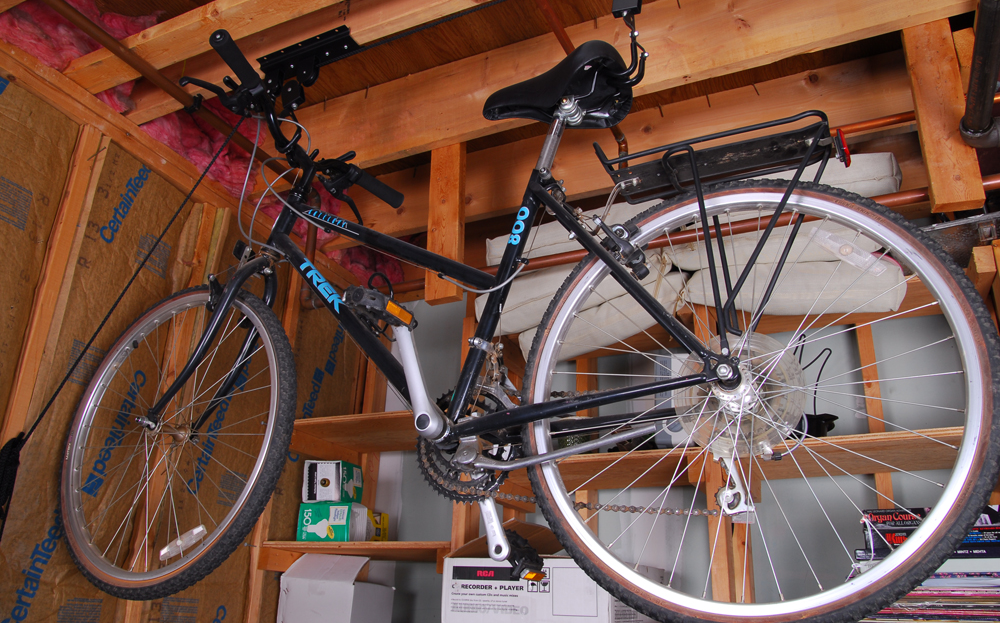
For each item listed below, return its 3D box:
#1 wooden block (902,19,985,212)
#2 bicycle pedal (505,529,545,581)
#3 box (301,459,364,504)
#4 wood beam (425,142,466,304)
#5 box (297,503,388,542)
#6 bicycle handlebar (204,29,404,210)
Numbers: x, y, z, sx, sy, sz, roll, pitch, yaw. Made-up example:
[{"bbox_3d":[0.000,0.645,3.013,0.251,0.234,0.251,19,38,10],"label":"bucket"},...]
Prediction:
[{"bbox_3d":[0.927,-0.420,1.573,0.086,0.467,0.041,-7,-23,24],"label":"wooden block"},{"bbox_3d":[0.027,0.387,1.201,0.095,0.030,0.080,36,-2,33],"label":"bicycle pedal"},{"bbox_3d":[-0.495,0.524,2.274,0.135,0.120,0.125,-8,-24,24],"label":"box"},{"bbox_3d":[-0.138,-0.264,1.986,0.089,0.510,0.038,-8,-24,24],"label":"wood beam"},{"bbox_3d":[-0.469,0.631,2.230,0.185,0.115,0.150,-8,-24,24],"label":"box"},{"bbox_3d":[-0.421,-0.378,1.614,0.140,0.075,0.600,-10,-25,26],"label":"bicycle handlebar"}]

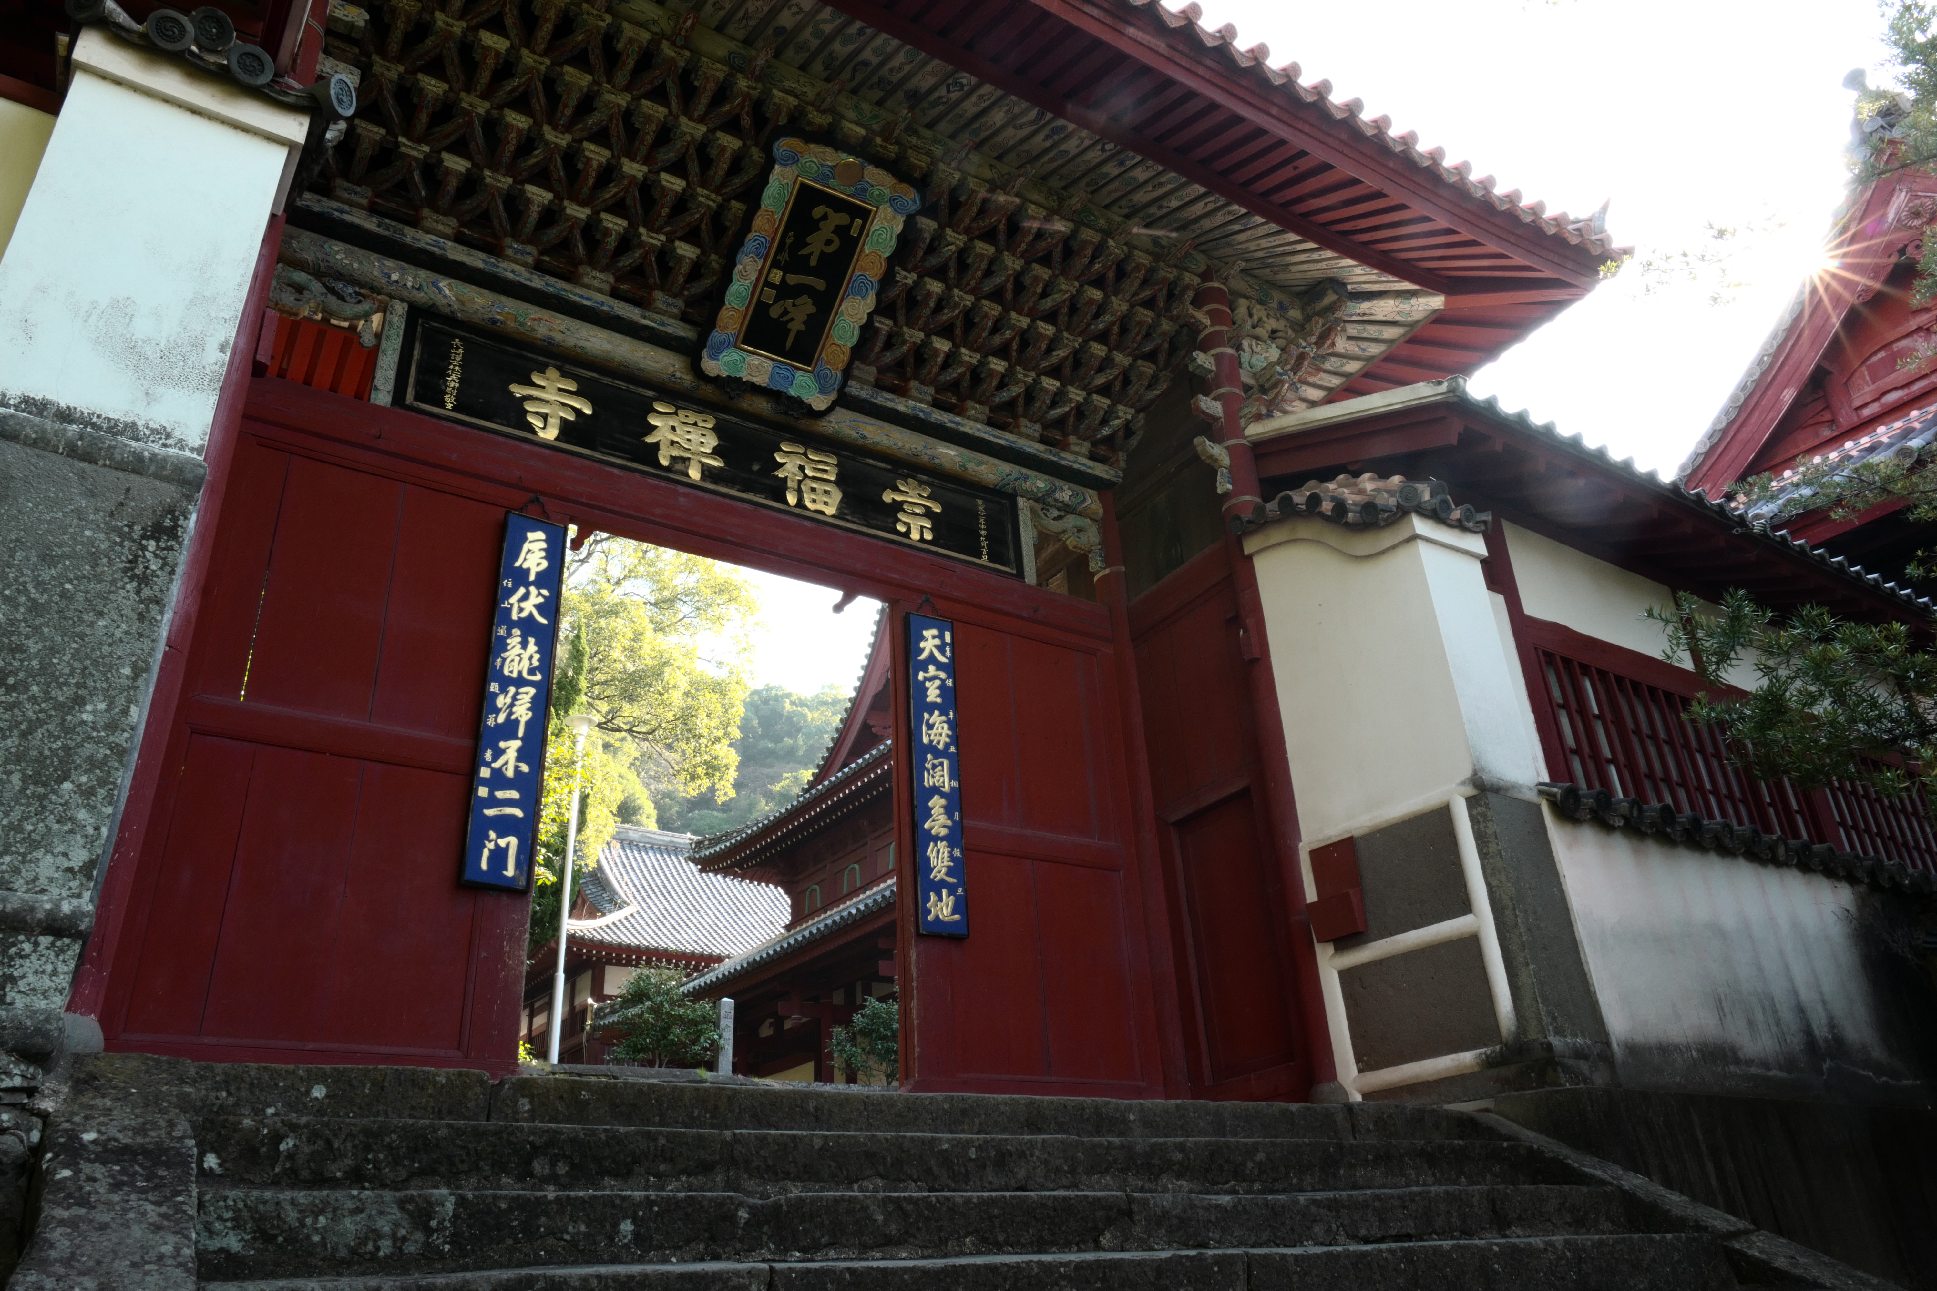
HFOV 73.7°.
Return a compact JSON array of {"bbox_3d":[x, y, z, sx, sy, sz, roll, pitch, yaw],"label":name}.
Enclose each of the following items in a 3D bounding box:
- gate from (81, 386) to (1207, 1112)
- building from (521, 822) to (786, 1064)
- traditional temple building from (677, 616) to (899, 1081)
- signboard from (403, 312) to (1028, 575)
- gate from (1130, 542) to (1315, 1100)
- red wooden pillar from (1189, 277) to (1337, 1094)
[{"bbox_3d":[-1.050,0.643,6.262,4.917,3.135,0.250,14,-31,-30],"label":"gate"},{"bbox_3d":[-7.875,11.046,39.471,13.800,11.400,13.800,14,-31,-30],"label":"building"},{"bbox_3d":[3.858,4.898,28.822,17.000,12.800,14.300,14,-31,-30],"label":"traditional temple building"},{"bbox_3d":[-1.177,-1.030,7.002,3.553,0.627,0.100,14,-31,-30],"label":"signboard"},{"bbox_3d":[1.351,0.947,7.094,0.130,3.146,0.907,14,-31,-30],"label":"gate"},{"bbox_3d":[1.594,-0.093,7.063,0.209,4.939,0.209,14,-31,-30],"label":"red wooden pillar"}]

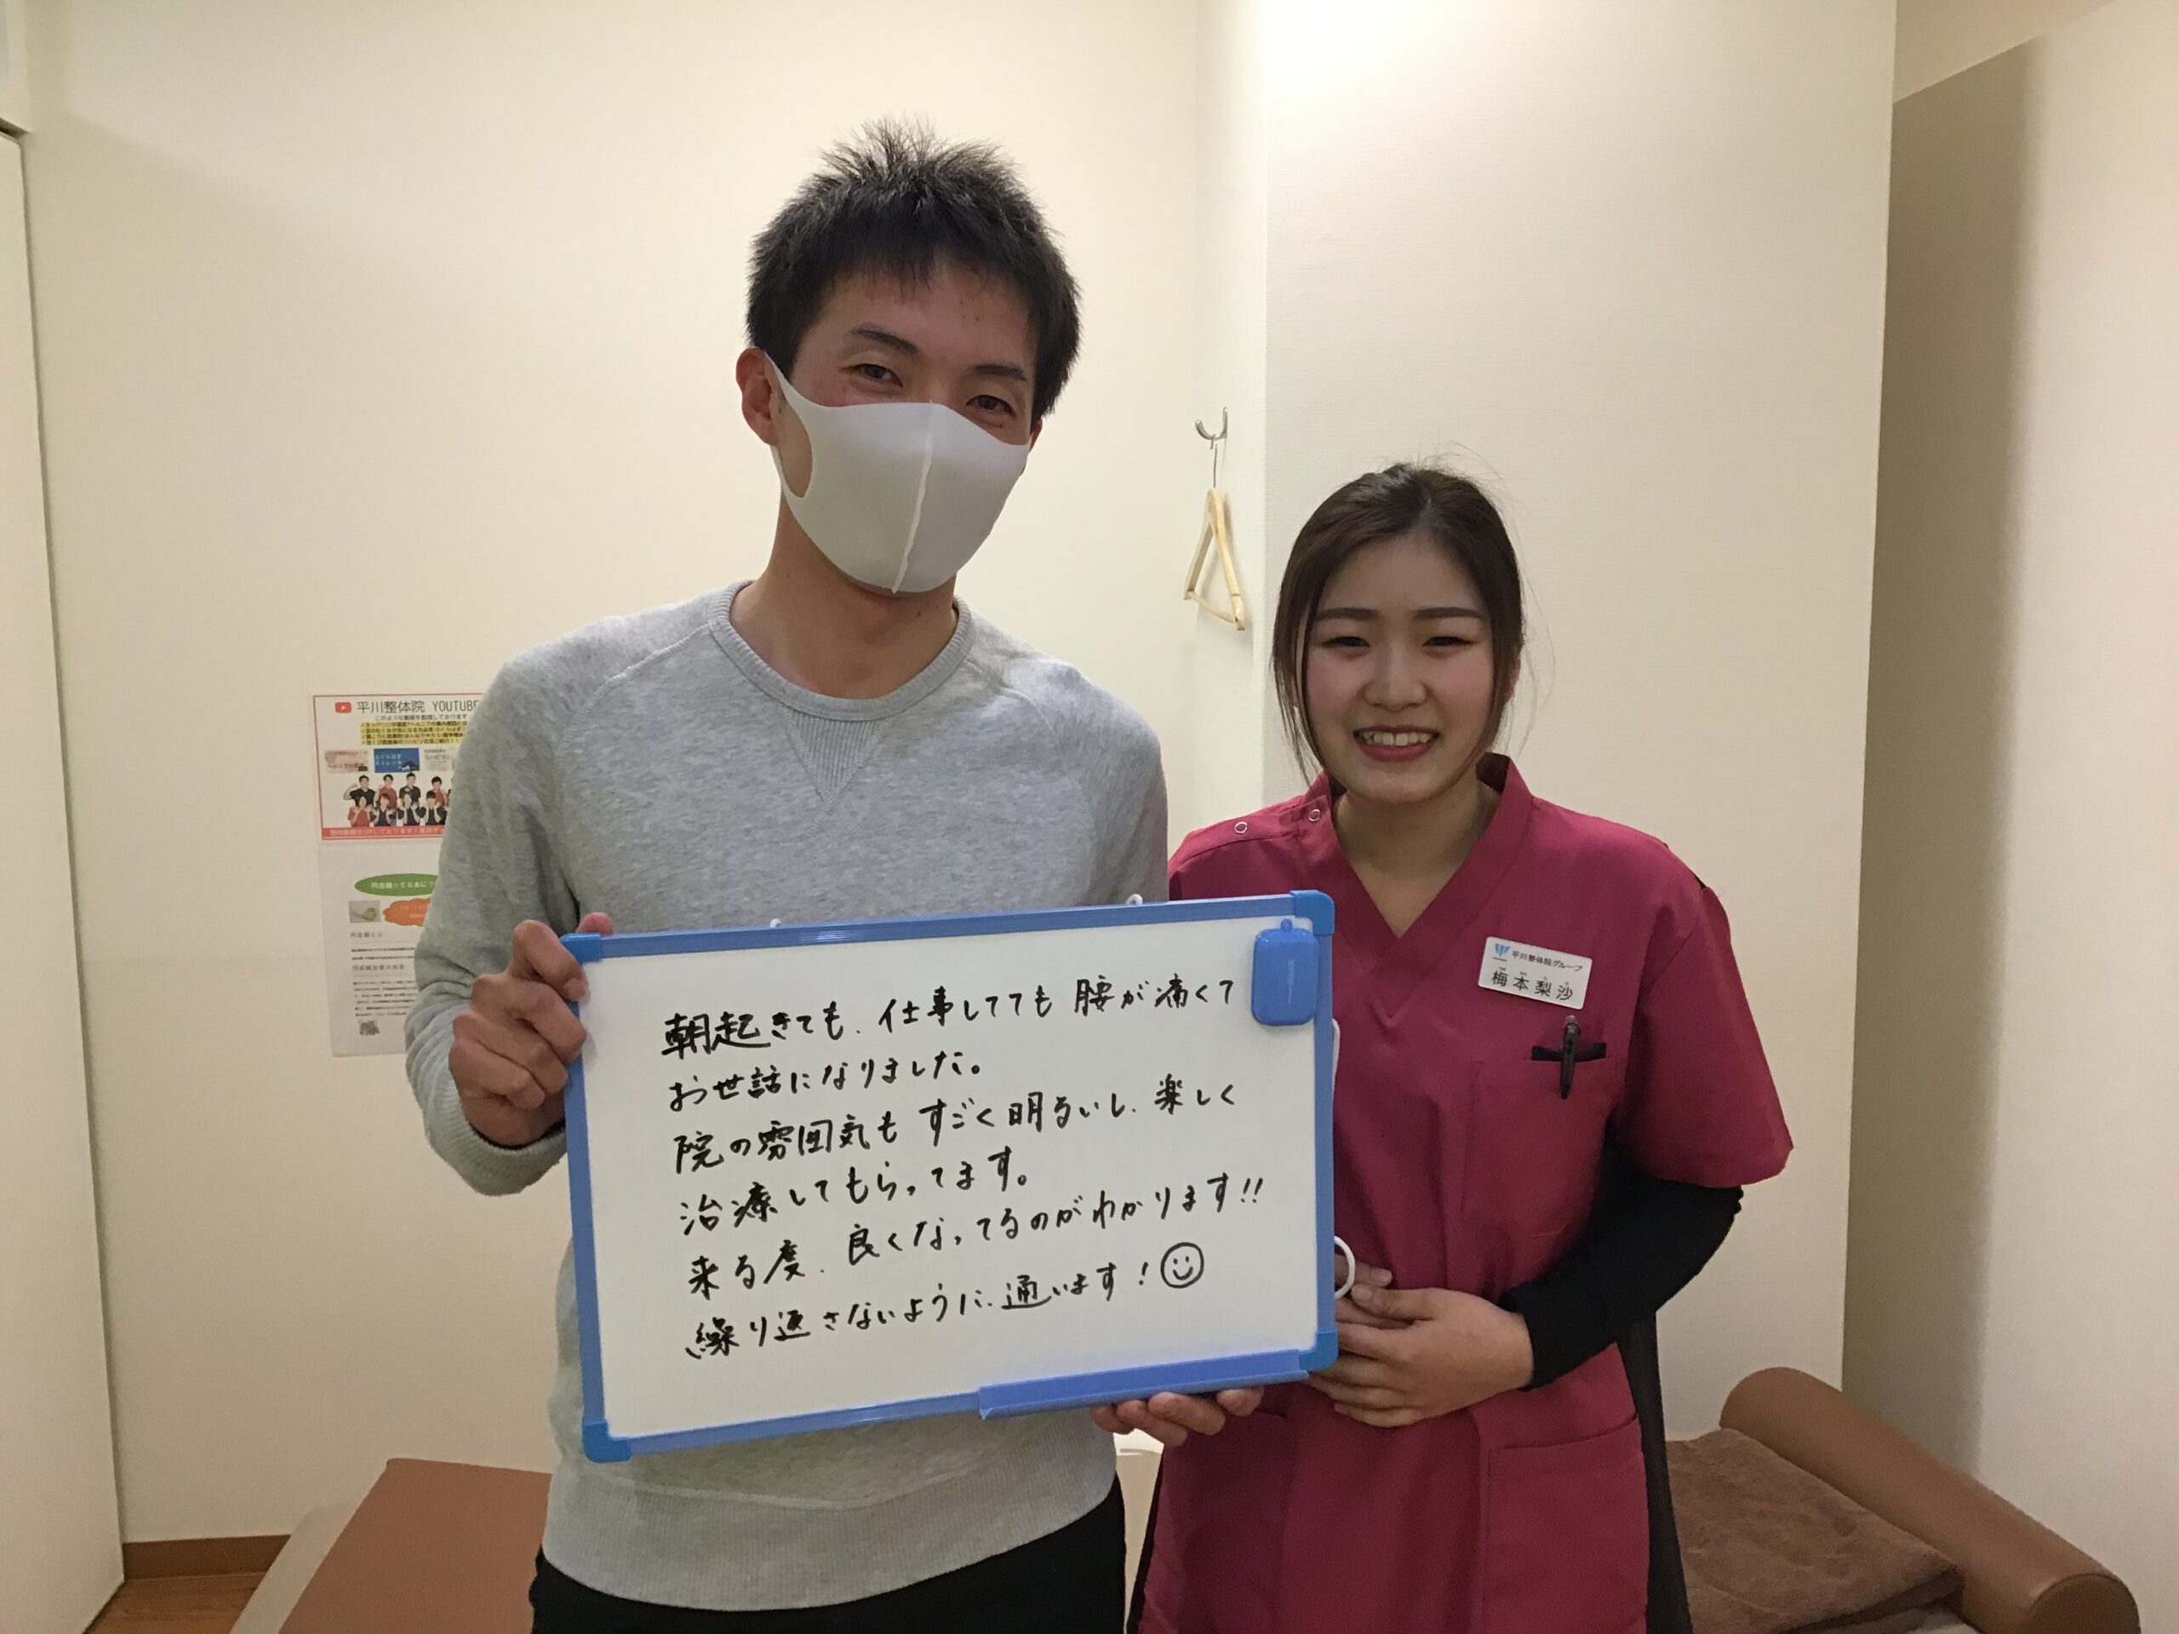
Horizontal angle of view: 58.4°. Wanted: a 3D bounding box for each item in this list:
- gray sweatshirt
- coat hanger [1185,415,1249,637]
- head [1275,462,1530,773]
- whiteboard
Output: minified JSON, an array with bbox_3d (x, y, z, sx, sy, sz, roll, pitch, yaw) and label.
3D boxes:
[{"bbox_3d":[-0.176,0.167,1.269,0.480,0.630,0.310,-2,7,-10],"label":"gray sweatshirt"},{"bbox_3d":[0.167,-0.392,2.620,0.035,0.260,0.420,-1,7,-5],"label":"coat hanger"},{"bbox_3d":[0.206,-0.122,1.300,0.168,0.225,0.205,1,7,11],"label":"head"},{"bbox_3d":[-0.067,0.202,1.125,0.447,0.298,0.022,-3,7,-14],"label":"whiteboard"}]

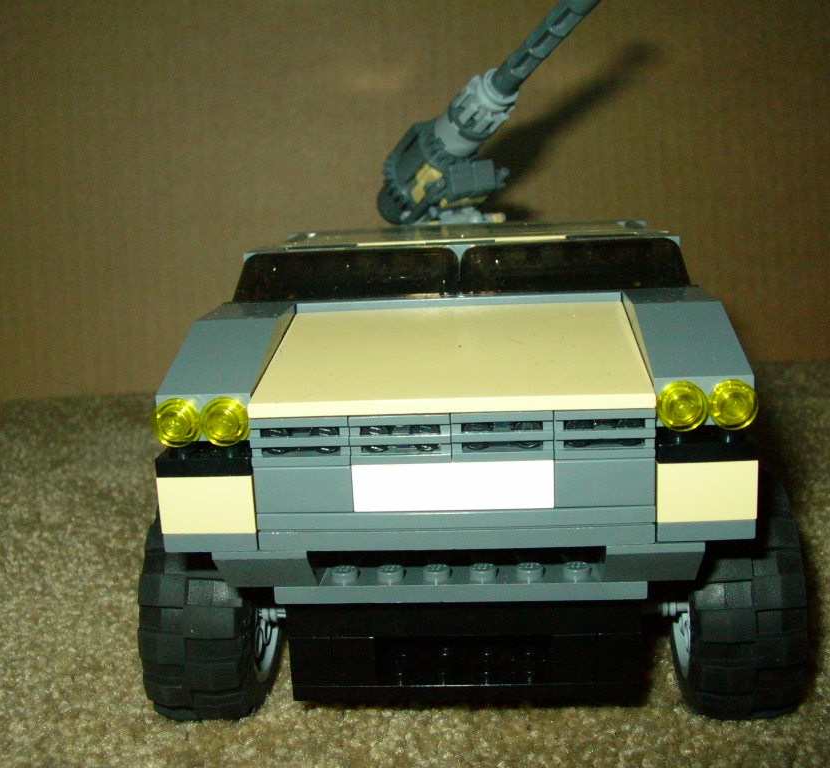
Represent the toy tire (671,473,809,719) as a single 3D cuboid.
[{"bbox_3d":[0.068,0.044,0.229,0.025,0.055,0.055,-2,13,5],"label":"toy tire"}]

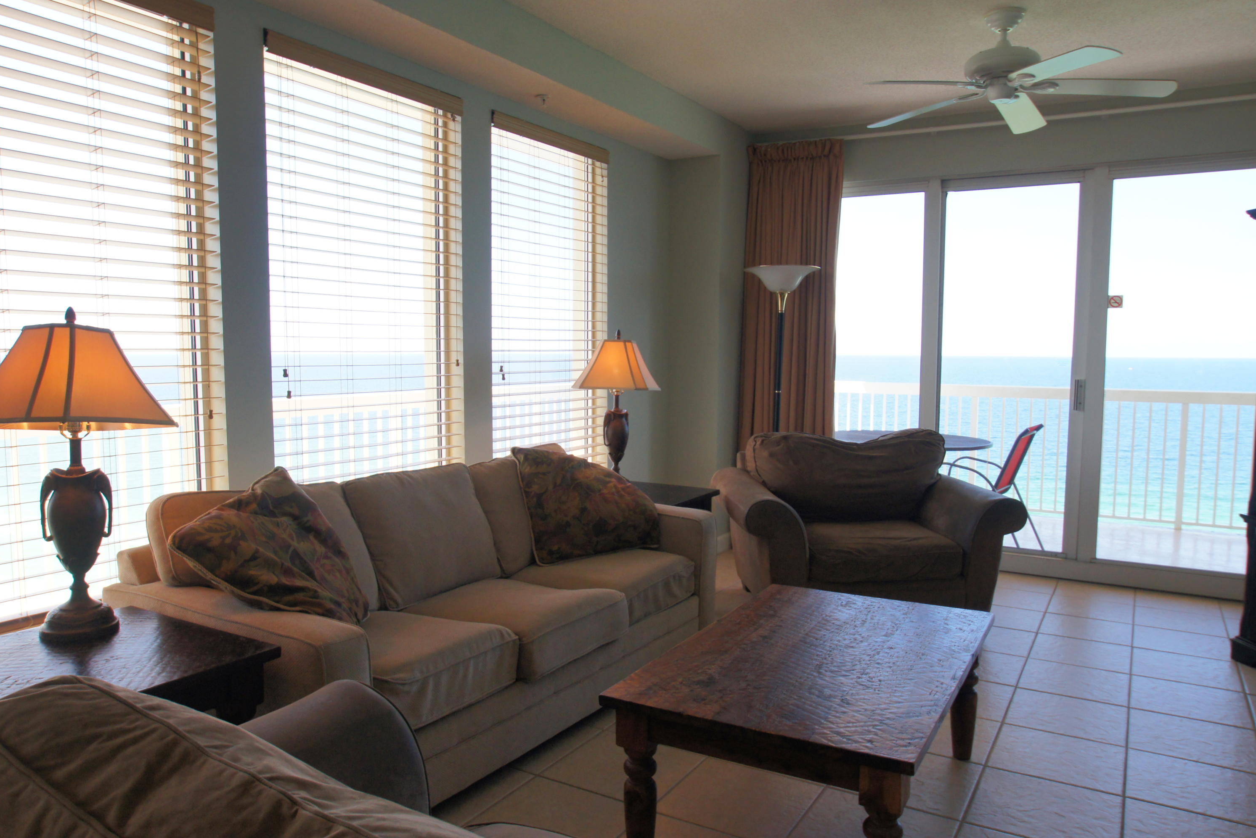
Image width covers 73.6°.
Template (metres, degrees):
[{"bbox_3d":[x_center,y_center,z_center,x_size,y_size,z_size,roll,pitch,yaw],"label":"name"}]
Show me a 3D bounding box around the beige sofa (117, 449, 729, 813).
[{"bbox_3d":[-0.580,0.653,3.208,0.980,0.920,2.100,3,5,33],"label":"beige sofa"}]

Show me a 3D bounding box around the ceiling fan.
[{"bbox_3d":[1.640,-1.554,3.649,1.350,0.405,1.310,2,5,32],"label":"ceiling fan"}]

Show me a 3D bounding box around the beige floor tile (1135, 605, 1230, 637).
[{"bbox_3d":[2.595,0.955,3.954,0.358,0.012,0.354,2,5,32],"label":"beige floor tile"}]

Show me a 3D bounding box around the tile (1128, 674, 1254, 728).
[{"bbox_3d":[2.027,1.024,3.038,0.358,0.012,0.354,2,5,32],"label":"tile"}]

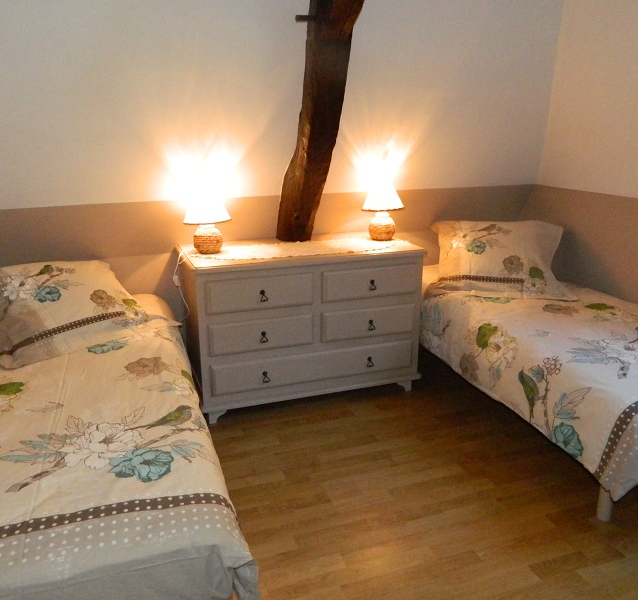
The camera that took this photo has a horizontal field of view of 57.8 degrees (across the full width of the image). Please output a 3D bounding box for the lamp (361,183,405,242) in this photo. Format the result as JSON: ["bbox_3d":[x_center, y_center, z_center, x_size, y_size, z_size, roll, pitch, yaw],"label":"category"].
[{"bbox_3d":[0.350,-0.481,3.105,0.231,0.310,0.231,0,16,0],"label":"lamp"}]

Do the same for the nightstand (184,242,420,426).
[{"bbox_3d":[-0.092,0.105,3.000,1.150,0.755,0.529,-6,17,-19],"label":"nightstand"}]

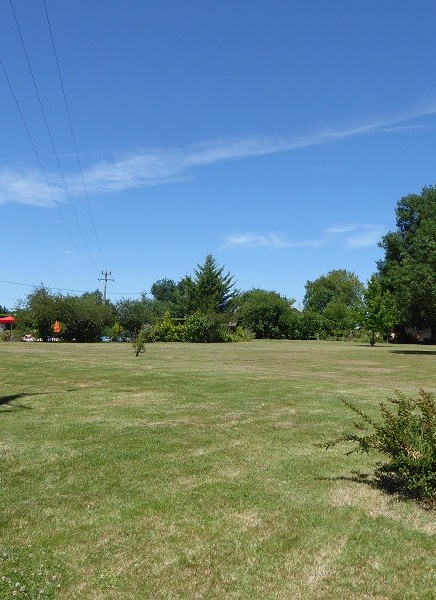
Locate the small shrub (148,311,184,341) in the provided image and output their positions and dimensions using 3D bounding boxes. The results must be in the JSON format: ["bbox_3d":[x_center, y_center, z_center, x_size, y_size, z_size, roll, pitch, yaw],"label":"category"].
[{"bbox_3d":[-5.963,3.010,63.000,4.000,3.630,3.400,1,-3,-5],"label":"small shrub"}]

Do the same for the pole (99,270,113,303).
[{"bbox_3d":[-15.819,0.703,78.000,2.100,9.700,0.350,1,-3,-8],"label":"pole"}]

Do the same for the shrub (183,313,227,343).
[{"bbox_3d":[-1.533,3.140,63.000,5.000,3.440,4.200,1,-3,-1],"label":"shrub"}]

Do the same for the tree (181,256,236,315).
[{"bbox_3d":[-1.103,-0.260,72.000,7.000,11.290,6.800,1,-3,-1],"label":"tree"}]

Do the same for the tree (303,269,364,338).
[{"bbox_3d":[20.822,0.811,100.000,11.300,12.980,10.500,0,-3,12],"label":"tree"}]

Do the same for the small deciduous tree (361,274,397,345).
[{"bbox_3d":[19.145,1.208,67.000,4.400,8.580,4.300,0,-3,16],"label":"small deciduous tree"}]

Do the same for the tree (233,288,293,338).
[{"bbox_3d":[7.712,2.363,92.000,10.000,8.540,9.000,1,-3,5],"label":"tree"}]

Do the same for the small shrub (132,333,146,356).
[{"bbox_3d":[-4.486,2.470,31.500,0.800,1.480,0.750,1,-3,-8],"label":"small shrub"}]

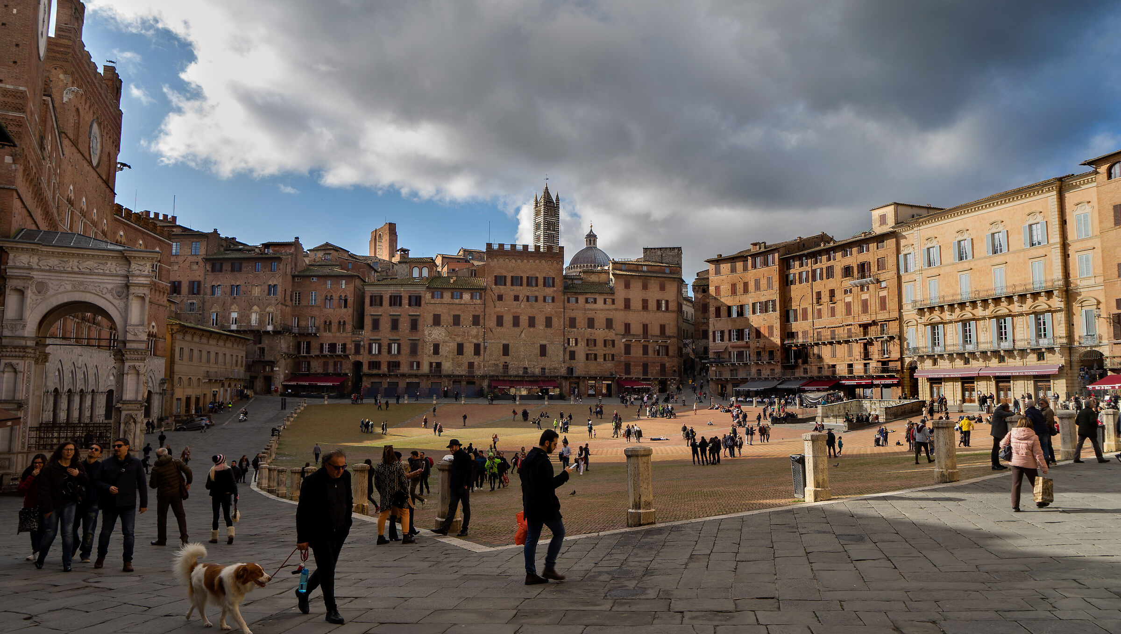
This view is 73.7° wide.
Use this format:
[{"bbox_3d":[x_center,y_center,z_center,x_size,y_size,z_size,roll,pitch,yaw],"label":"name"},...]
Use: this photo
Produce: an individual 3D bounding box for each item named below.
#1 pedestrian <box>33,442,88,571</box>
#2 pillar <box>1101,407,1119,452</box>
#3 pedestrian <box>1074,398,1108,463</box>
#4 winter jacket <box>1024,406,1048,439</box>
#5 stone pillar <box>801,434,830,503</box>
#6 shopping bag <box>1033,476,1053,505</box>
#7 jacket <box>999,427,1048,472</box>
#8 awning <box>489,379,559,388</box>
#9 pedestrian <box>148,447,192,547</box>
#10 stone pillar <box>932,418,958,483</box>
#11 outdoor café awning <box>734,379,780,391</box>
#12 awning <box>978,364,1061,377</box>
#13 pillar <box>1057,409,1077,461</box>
[{"bbox_3d":[-6.930,2.622,10.387,0.560,1.720,0.420,4,-7,-30],"label":"pedestrian"},{"bbox_3d":[17.558,3.622,23.800,0.470,1.350,0.470,3,-7,-28],"label":"pillar"},{"bbox_3d":[14.350,3.064,20.236,0.800,1.700,0.550,2,-6,-13],"label":"pedestrian"},{"bbox_3d":[12.409,2.766,19.500,0.550,0.800,0.500,-5,-8,41],"label":"winter jacket"},{"bbox_3d":[5.223,3.052,15.282,0.520,1.360,0.520,-1,-5,9],"label":"stone pillar"},{"bbox_3d":[8.360,2.983,12.928,0.300,0.460,0.170,2,-6,-23],"label":"shopping bag"},{"bbox_3d":[8.129,2.312,13.100,0.700,0.750,0.420,-4,-7,36],"label":"jacket"},{"bbox_3d":[-5.934,11.150,123.500,11.100,1.450,3.000,1,-6,-10],"label":"awning"},{"bbox_3d":[-6.888,3.174,13.260,0.700,1.710,0.460,4,-7,-35],"label":"pedestrian"},{"bbox_3d":[8.754,3.039,17.020,0.470,1.390,0.470,3,-6,-25],"label":"stone pillar"},{"bbox_3d":[30.919,10.700,117.000,3.000,1.650,7.200,3,-6,-26],"label":"outdoor café awning"},{"bbox_3d":[51.269,6.043,83.808,0.700,1.050,10.600,2,-6,-16],"label":"awning"},{"bbox_3d":[14.413,3.365,21.270,0.470,1.380,0.470,5,-8,-40],"label":"pillar"}]

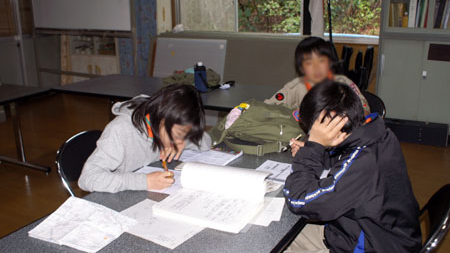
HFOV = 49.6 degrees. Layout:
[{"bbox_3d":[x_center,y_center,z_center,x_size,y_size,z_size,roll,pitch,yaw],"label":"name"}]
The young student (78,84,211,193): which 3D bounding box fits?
[{"bbox_3d":[-0.444,0.339,2.371,0.660,1.090,0.560,13,24,41],"label":"young student"}]

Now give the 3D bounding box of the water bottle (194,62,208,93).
[{"bbox_3d":[-0.184,-0.380,3.716,0.092,0.220,0.092,-3,18,1],"label":"water bottle"}]

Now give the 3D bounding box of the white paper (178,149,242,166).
[{"bbox_3d":[-0.079,0.139,2.392,0.280,0.016,0.205,7,20,30],"label":"white paper"}]

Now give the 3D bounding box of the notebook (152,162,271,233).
[{"bbox_3d":[-0.041,0.258,1.863,0.367,0.105,0.300,7,20,30],"label":"notebook"}]

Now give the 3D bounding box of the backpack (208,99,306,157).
[{"bbox_3d":[0.207,-0.026,2.563,0.480,0.195,0.370,1,18,14],"label":"backpack"}]

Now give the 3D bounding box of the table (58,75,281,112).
[{"bbox_3d":[-0.529,0.029,4.017,1.800,0.700,0.600,7,20,30],"label":"table"}]

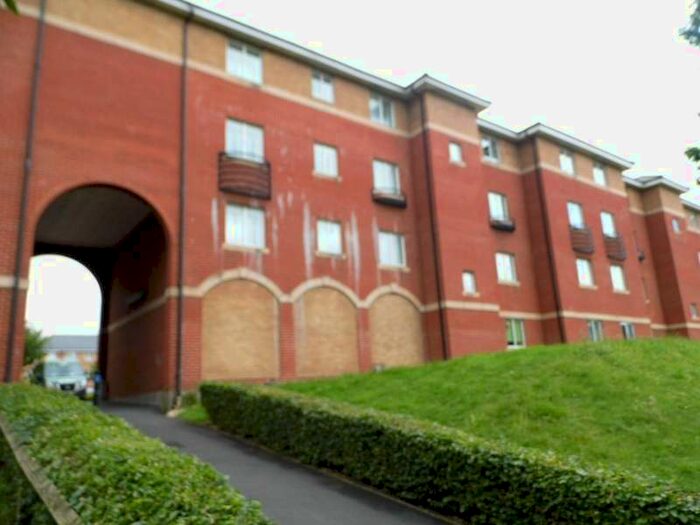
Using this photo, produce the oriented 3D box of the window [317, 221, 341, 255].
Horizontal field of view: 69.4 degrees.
[{"bbox_3d":[-0.680,-0.746,15.730,0.925,0.970,0.140,7,-16,-36],"label":"window"}]

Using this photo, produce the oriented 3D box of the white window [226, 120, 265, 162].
[{"bbox_3d":[-3.068,-3.494,14.682,1.180,1.120,0.140,7,-16,-36],"label":"white window"}]

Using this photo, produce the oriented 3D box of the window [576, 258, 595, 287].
[{"bbox_3d":[10.830,0.479,23.248,1.192,1.224,0.120,6,-17,-36],"label":"window"}]

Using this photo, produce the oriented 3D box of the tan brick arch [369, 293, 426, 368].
[{"bbox_3d":[1.567,2.287,16.784,2.247,2.532,0.200,6,-17,-36],"label":"tan brick arch"}]

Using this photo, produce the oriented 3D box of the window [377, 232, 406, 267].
[{"bbox_3d":[1.484,-0.428,17.515,1.192,1.154,0.120,6,-17,-36],"label":"window"}]

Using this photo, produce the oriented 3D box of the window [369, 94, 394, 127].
[{"bbox_3d":[1.228,-5.662,18.803,1.141,1.192,0.120,6,-17,-36],"label":"window"}]

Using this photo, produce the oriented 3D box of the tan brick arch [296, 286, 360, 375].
[{"bbox_3d":[-0.656,2.046,15.177,2.247,2.608,0.200,6,-17,-36],"label":"tan brick arch"}]

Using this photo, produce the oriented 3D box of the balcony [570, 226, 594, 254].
[{"bbox_3d":[10.741,-1.034,23.314,1.543,1.103,0.300,6,-17,-36],"label":"balcony"}]

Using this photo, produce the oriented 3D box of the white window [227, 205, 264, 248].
[{"bbox_3d":[-2.929,-0.958,14.092,1.165,1.115,0.140,7,-16,-36],"label":"white window"}]

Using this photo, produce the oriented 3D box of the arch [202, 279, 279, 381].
[{"bbox_3d":[-2.889,1.757,13.430,2.160,2.640,0.240,7,-16,-36],"label":"arch"}]

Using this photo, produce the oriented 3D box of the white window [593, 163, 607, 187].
[{"bbox_3d":[13.063,-4.539,26.350,1.173,1.129,0.120,6,-17,-36],"label":"white window"}]

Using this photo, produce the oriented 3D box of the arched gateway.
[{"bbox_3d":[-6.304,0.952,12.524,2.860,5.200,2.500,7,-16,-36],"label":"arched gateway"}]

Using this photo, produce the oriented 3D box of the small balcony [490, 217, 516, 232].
[{"bbox_3d":[6.409,-1.580,20.842,1.420,0.440,0.300,7,-16,-36],"label":"small balcony"}]

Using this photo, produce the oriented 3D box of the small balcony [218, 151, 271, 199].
[{"bbox_3d":[-2.883,-2.467,14.233,1.570,1.100,0.320,7,-16,-36],"label":"small balcony"}]

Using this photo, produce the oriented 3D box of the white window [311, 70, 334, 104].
[{"bbox_3d":[-0.907,-5.975,17.284,0.900,0.995,0.120,6,-17,-36],"label":"white window"}]

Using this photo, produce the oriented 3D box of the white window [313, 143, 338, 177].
[{"bbox_3d":[-0.773,-3.357,16.644,0.913,1.014,0.120,6,-17,-36],"label":"white window"}]

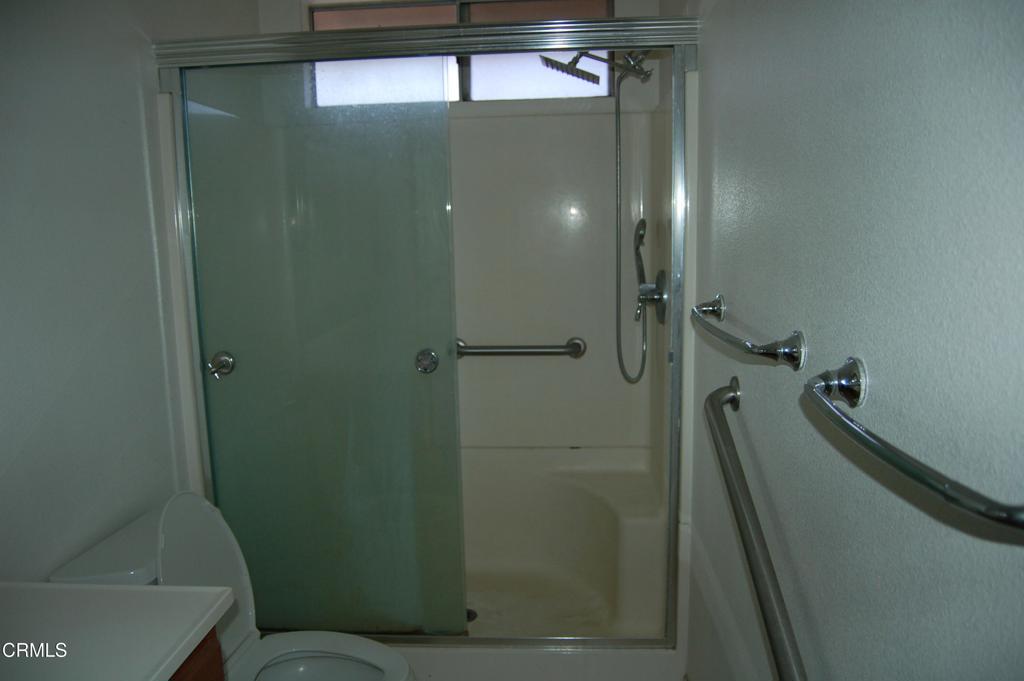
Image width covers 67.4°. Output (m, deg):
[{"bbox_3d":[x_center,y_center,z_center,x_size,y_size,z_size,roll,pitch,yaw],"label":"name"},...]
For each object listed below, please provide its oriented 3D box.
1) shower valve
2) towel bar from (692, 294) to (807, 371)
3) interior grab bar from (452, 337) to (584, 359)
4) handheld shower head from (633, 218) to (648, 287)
[{"bbox_3d":[0.459,-0.143,2.555,0.100,0.178,0.175,-1,9,4],"label":"shower valve"},{"bbox_3d":[0.426,-0.029,1.511,0.115,0.063,0.667,-1,9,4],"label":"towel bar"},{"bbox_3d":[0.016,0.034,2.861,0.535,0.080,0.080,-1,9,4],"label":"interior grab bar"},{"bbox_3d":[0.445,-0.298,2.643,0.057,0.240,0.085,1,9,12],"label":"handheld shower head"}]

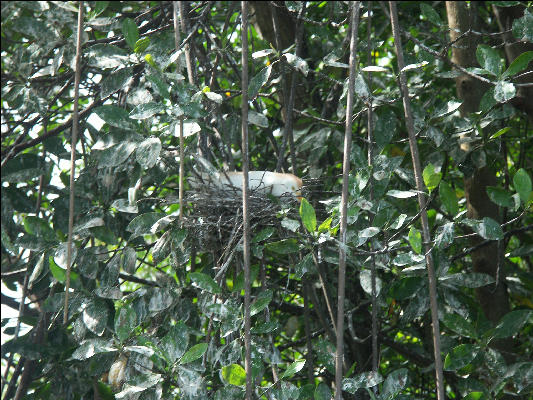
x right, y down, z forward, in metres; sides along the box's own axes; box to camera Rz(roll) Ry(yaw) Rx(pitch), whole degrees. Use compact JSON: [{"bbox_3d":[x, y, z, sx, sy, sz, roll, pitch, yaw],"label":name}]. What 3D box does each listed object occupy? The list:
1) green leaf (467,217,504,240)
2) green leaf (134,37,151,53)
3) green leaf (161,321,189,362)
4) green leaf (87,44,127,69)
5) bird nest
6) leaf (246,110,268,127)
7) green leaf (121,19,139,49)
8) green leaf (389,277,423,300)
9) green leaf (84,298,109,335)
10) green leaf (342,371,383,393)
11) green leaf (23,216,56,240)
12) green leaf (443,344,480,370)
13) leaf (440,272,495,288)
[{"bbox_3d":[0.723,0.097,10.100,0.137,0.066,0.022,26,-27,8],"label":"green leaf"},{"bbox_3d":[-0.380,-0.477,9.400,0.061,0.034,0.020,-42,-20,0],"label":"green leaf"},{"bbox_3d":[-0.270,0.415,9.000,0.076,0.133,0.030,12,-15,0],"label":"green leaf"},{"bbox_3d":[-0.482,-0.435,9.300,0.131,0.073,0.030,5,-25,0],"label":"green leaf"},{"bbox_3d":[-0.080,0.056,9.750,0.380,0.210,0.360,0,-5,0],"label":"bird nest"},{"bbox_3d":[-0.035,-0.255,9.600,0.091,0.049,0.030,20,-30,0],"label":"leaf"},{"bbox_3d":[-0.417,-0.508,9.400,0.049,0.108,0.025,-3,-10,0],"label":"green leaf"},{"bbox_3d":[0.440,0.280,9.700,0.120,0.066,0.030,-28,-20,0],"label":"green leaf"},{"bbox_3d":[-0.508,0.349,9.100,0.071,0.122,0.030,-9,-15,0],"label":"green leaf"},{"bbox_3d":[0.313,0.594,10.000,0.135,0.055,0.022,-22,-27,-9],"label":"green leaf"},{"bbox_3d":[-0.754,0.095,10.200,0.134,0.067,0.022,34,-27,9],"label":"green leaf"},{"bbox_3d":[0.643,0.514,10.000,0.134,0.073,0.022,-33,-27,-9],"label":"green leaf"},{"bbox_3d":[0.630,0.252,9.600,0.168,0.050,0.030,0,-37,0],"label":"leaf"}]

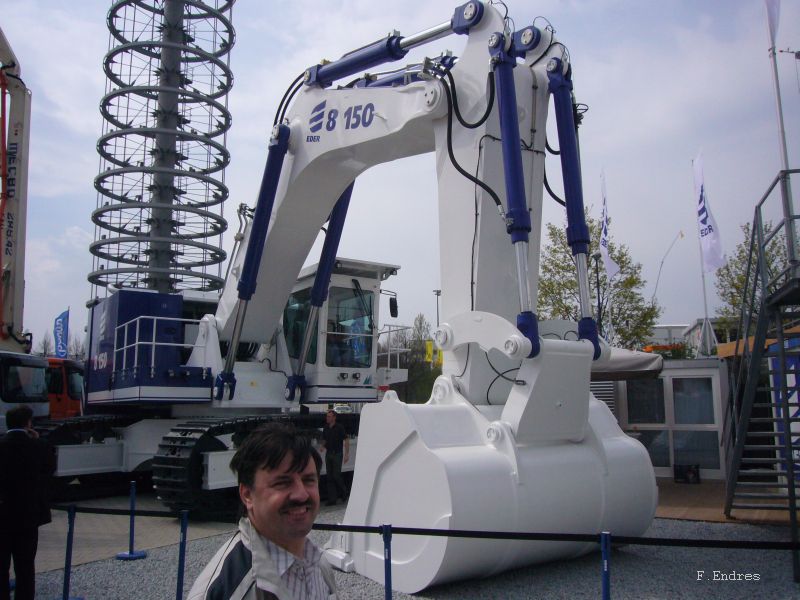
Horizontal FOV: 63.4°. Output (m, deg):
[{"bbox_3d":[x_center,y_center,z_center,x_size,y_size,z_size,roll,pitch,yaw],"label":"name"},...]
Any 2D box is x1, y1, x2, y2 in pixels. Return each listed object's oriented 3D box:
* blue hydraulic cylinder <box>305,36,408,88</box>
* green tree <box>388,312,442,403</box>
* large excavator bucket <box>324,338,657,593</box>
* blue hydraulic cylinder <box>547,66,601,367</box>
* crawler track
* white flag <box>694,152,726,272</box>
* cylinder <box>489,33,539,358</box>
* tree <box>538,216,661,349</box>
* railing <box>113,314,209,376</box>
[{"bbox_3d":[-0.763,-3.793,10.450,0.360,0.380,3.050,6,2,-35],"label":"blue hydraulic cylinder"},{"bbox_3d":[1.169,4.927,44.788,4.200,8.200,4.200,0,-9,0],"label":"green tree"},{"bbox_3d":[1.077,1.832,7.755,3.230,2.460,2.400,6,-11,-35],"label":"large excavator bucket"},{"bbox_3d":[2.072,-1.169,7.690,0.310,3.770,0.320,6,-16,-35],"label":"blue hydraulic cylinder"},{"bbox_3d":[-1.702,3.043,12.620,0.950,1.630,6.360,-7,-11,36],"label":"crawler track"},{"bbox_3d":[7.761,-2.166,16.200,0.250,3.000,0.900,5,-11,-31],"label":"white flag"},{"bbox_3d":[1.272,-1.258,7.132,0.310,3.770,0.320,6,-16,-35],"label":"cylinder"},{"bbox_3d":[7.753,1.129,25.140,4.800,9.380,4.800,0,-9,0],"label":"tree"},{"bbox_3d":[-4.956,1.054,13.302,1.300,1.100,2.050,6,-11,-35],"label":"railing"}]

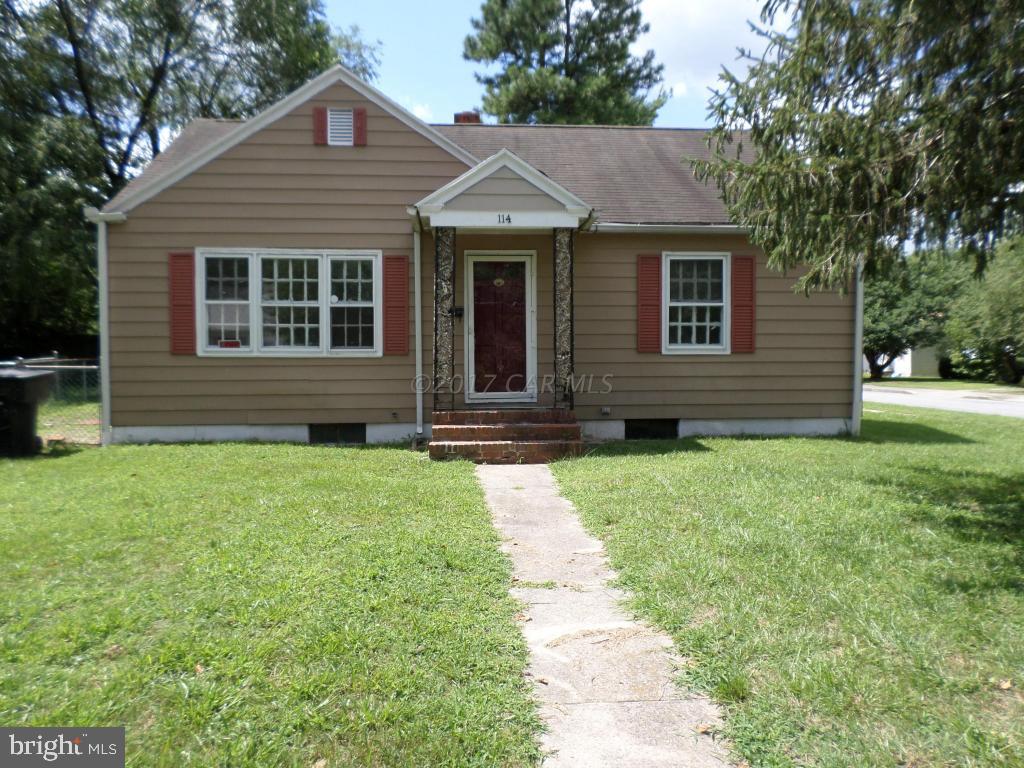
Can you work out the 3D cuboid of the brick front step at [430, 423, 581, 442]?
[{"bbox_3d":[-0.066,0.609,9.206,1.820,0.166,0.330,0,3,-4],"label":"brick front step"}]

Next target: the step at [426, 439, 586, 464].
[{"bbox_3d":[-0.066,0.825,8.897,1.827,0.234,0.330,0,3,-4],"label":"step"}]

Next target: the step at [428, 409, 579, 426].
[{"bbox_3d":[-0.101,0.428,9.550,1.821,0.166,0.400,0,3,-4],"label":"step"}]

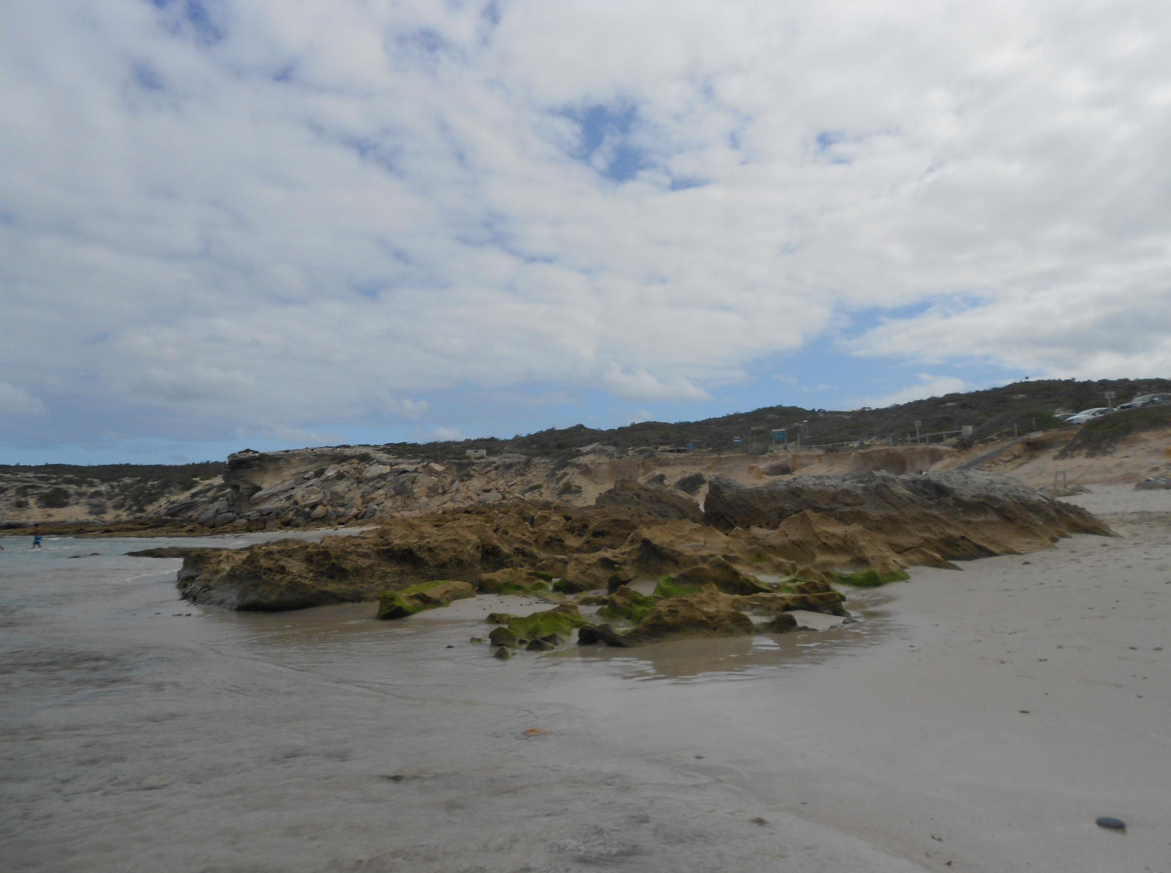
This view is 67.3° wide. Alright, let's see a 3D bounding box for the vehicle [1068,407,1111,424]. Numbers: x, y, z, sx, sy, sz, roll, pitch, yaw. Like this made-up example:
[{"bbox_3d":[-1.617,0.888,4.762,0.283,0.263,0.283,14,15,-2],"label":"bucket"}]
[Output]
[{"bbox_3d":[42.066,-1.572,73.000,4.350,1.480,1.780,-3,-4,-22],"label":"vehicle"}]

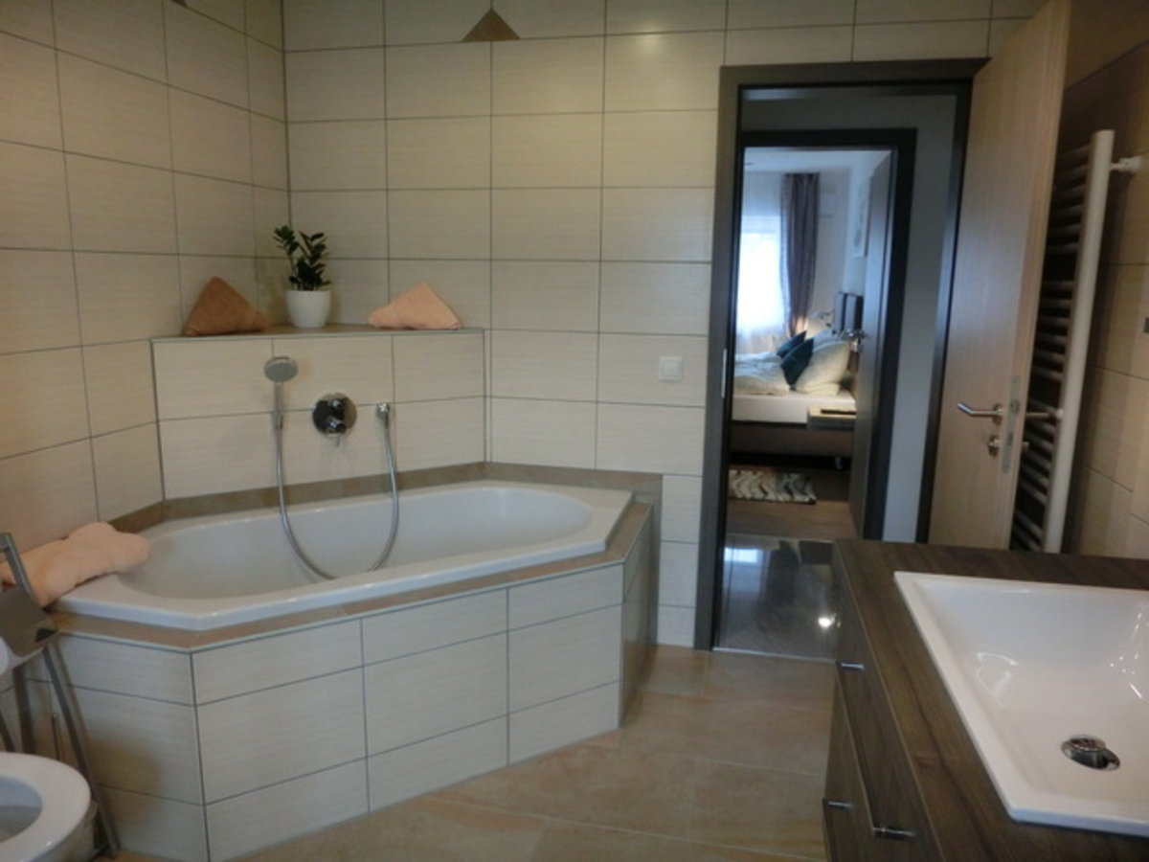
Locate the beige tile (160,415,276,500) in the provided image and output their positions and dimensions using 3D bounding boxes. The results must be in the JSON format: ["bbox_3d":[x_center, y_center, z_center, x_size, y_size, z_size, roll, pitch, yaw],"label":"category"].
[{"bbox_3d":[-1.128,0.077,2.545,0.349,0.250,0.014,-6,13,-31],"label":"beige tile"}]

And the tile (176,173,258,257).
[{"bbox_3d":[-1.184,-0.705,2.634,0.014,0.250,0.403,3,11,13],"label":"tile"}]

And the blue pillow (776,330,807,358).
[{"bbox_3d":[1.886,-0.698,6.951,0.140,0.380,0.390,20,14,3],"label":"blue pillow"}]

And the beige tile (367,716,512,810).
[{"bbox_3d":[-0.363,0.894,2.164,0.402,0.160,0.012,-6,13,-31],"label":"beige tile"}]

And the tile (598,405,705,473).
[{"bbox_3d":[0.276,0.031,2.928,0.402,0.249,0.012,4,12,13],"label":"tile"}]

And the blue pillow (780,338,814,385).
[{"bbox_3d":[1.762,-0.537,6.309,0.140,0.400,0.400,26,11,-2],"label":"blue pillow"}]

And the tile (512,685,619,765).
[{"bbox_3d":[-0.026,0.854,2.348,0.386,0.161,0.012,-6,13,-32],"label":"tile"}]

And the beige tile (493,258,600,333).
[{"bbox_3d":[-0.105,-0.486,2.886,0.403,0.250,0.014,3,11,12],"label":"beige tile"}]

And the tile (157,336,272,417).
[{"bbox_3d":[-1.123,-0.166,2.498,0.349,0.243,0.014,-6,13,-31],"label":"tile"}]

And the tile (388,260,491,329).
[{"bbox_3d":[-0.501,-0.510,2.974,0.400,0.250,0.012,3,11,12],"label":"tile"}]

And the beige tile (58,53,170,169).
[{"bbox_3d":[-1.264,-0.873,2.207,0.014,0.250,0.403,3,11,13],"label":"beige tile"}]

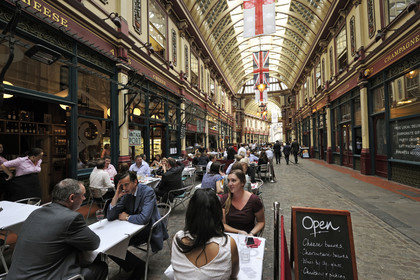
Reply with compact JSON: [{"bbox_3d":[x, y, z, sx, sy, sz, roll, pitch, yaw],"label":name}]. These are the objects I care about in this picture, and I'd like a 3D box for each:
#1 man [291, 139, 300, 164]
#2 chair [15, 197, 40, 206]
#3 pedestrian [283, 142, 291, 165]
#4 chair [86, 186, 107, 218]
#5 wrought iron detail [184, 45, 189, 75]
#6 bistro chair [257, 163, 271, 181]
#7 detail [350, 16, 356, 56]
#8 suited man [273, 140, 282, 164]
[{"bbox_3d":[6.447,0.873,14.107,0.560,1.810,0.420,-1,-1,16],"label":"man"},{"bbox_3d":[-2.967,1.304,2.801,0.530,0.740,0.560,-1,-1,16],"label":"chair"},{"bbox_3d":[5.592,0.972,13.607,0.540,1.620,0.420,-1,-1,16],"label":"pedestrian"},{"bbox_3d":[-2.126,1.317,3.934,0.530,0.740,0.560,-1,-1,16],"label":"chair"},{"bbox_3d":[-1.539,-5.233,12.328,0.100,2.050,0.480,-1,-1,16],"label":"wrought iron detail"},{"bbox_3d":[2.254,1.333,7.698,0.530,0.740,0.560,-1,-1,16],"label":"bistro chair"},{"bbox_3d":[7.610,-5.467,9.921,0.100,2.050,0.480,-1,-1,16],"label":"detail"},{"bbox_3d":[5.034,0.925,13.928,0.550,1.750,0.420,-1,-1,16],"label":"suited man"}]

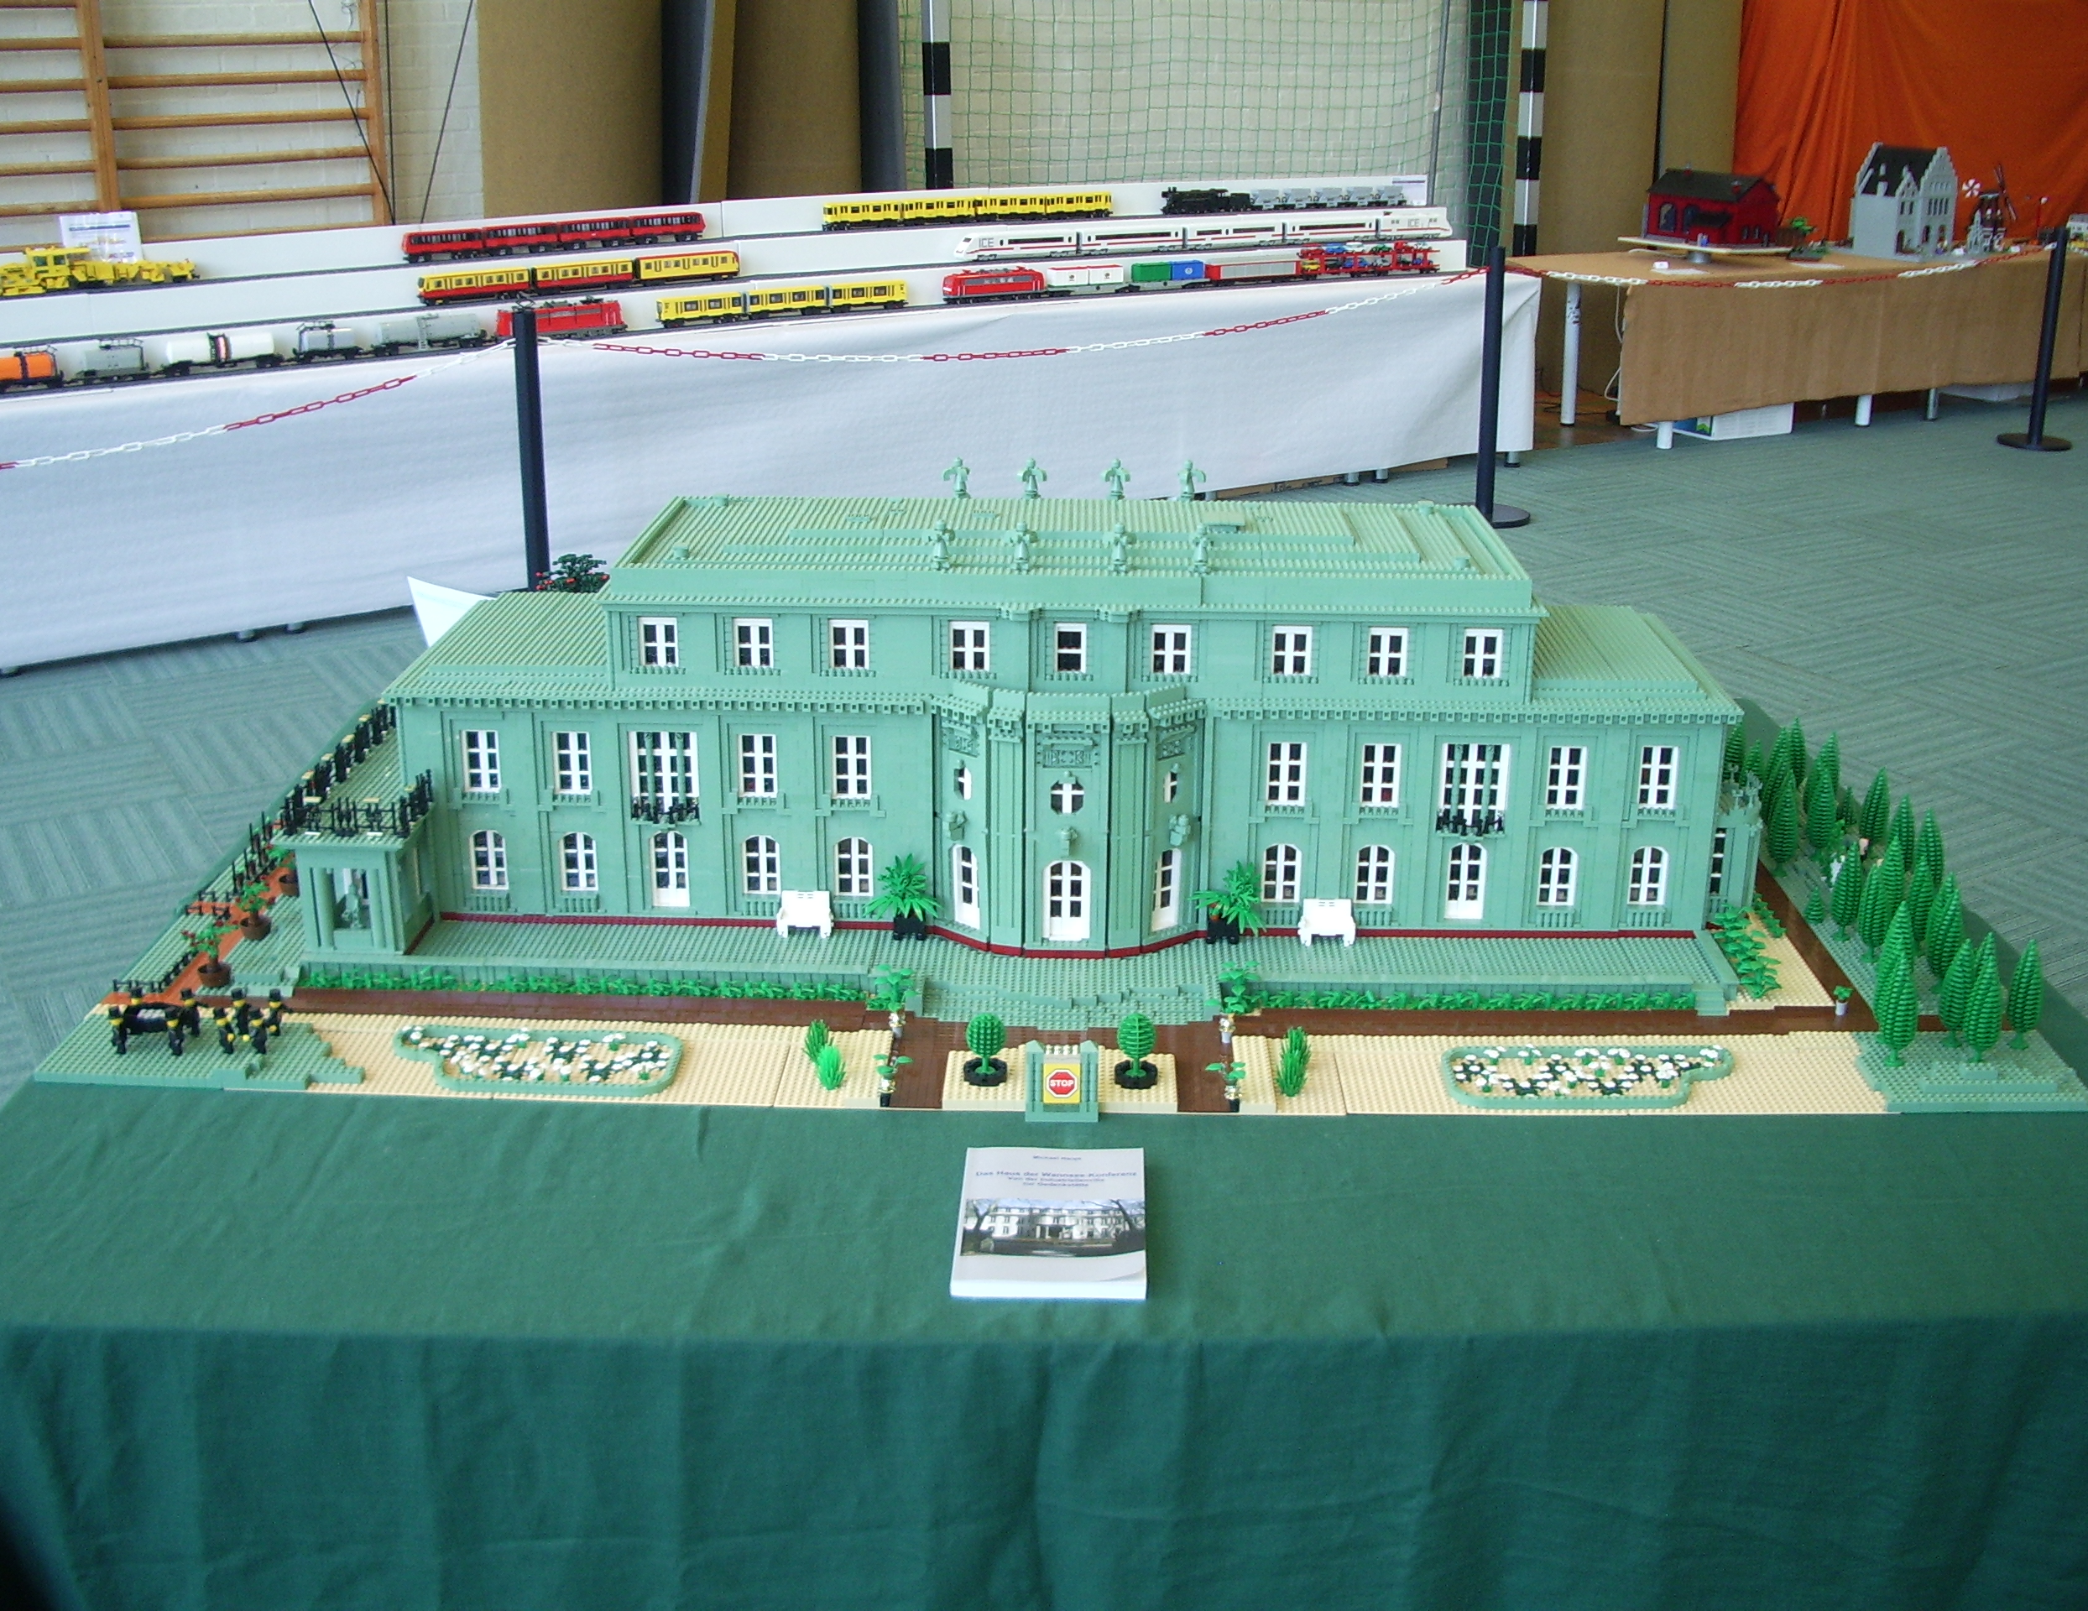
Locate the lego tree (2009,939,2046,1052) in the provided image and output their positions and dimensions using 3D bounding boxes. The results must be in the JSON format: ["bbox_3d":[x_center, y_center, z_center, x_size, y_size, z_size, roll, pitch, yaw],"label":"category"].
[{"bbox_3d":[0.902,0.173,1.994,0.033,0.106,0.033,0,20,-1],"label":"lego tree"}]

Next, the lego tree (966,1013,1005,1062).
[{"bbox_3d":[-0.053,0.214,1.972,0.036,0.055,0.036,0,20,-1],"label":"lego tree"}]

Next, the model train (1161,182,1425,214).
[{"bbox_3d":[0.916,-2.243,8.015,1.160,0.095,0.062,-12,23,-30],"label":"model train"}]

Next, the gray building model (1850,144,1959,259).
[{"bbox_3d":[3.960,-2.794,10.040,0.420,0.495,0.350,-12,23,-31],"label":"gray building model"}]

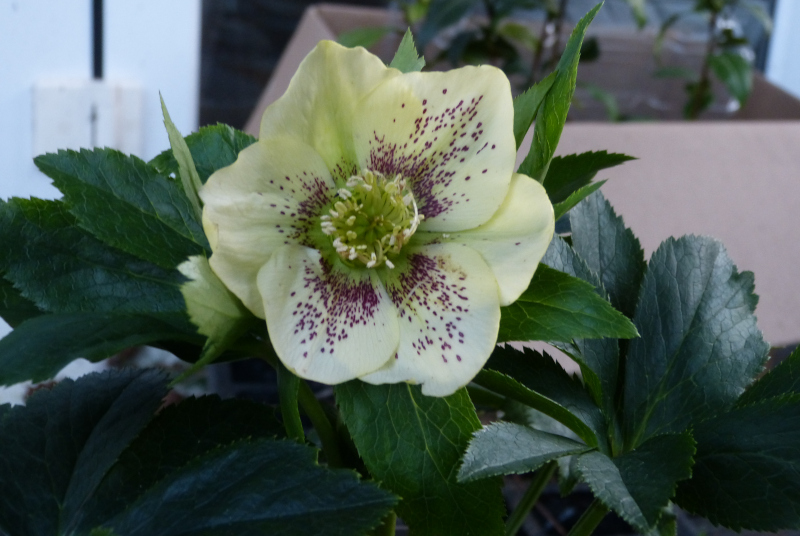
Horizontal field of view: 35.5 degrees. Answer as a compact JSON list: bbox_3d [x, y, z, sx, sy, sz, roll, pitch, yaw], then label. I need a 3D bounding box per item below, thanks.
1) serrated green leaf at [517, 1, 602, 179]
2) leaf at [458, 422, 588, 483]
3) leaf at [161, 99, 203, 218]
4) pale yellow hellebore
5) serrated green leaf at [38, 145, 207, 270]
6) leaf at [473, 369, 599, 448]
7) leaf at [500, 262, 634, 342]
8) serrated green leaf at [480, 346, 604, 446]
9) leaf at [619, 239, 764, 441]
[{"bbox_3d":[0.037,-0.039,0.285,0.008,0.045,0.013,16,9,-32],"label":"serrated green leaf"},{"bbox_3d":[0.030,0.043,0.287,0.043,0.010,0.017,-5,40,-36],"label":"leaf"},{"bbox_3d":[-0.049,-0.024,0.281,0.006,0.033,0.012,-13,15,18],"label":"leaf"},{"bbox_3d":[-0.005,-0.011,0.276,0.076,0.076,0.030,4,1,-1],"label":"pale yellow hellebore"},{"bbox_3d":[-0.066,-0.014,0.305,0.053,0.009,0.025,28,45,0],"label":"serrated green leaf"},{"bbox_3d":[0.033,0.034,0.300,0.038,0.008,0.014,31,18,-6],"label":"leaf"},{"bbox_3d":[0.034,0.009,0.291,0.044,0.009,0.021,11,43,17],"label":"leaf"},{"bbox_3d":[0.036,0.029,0.304,0.041,0.009,0.018,40,49,3],"label":"serrated green leaf"},{"bbox_3d":[0.075,0.017,0.316,0.032,0.011,0.067,21,64,18],"label":"leaf"}]

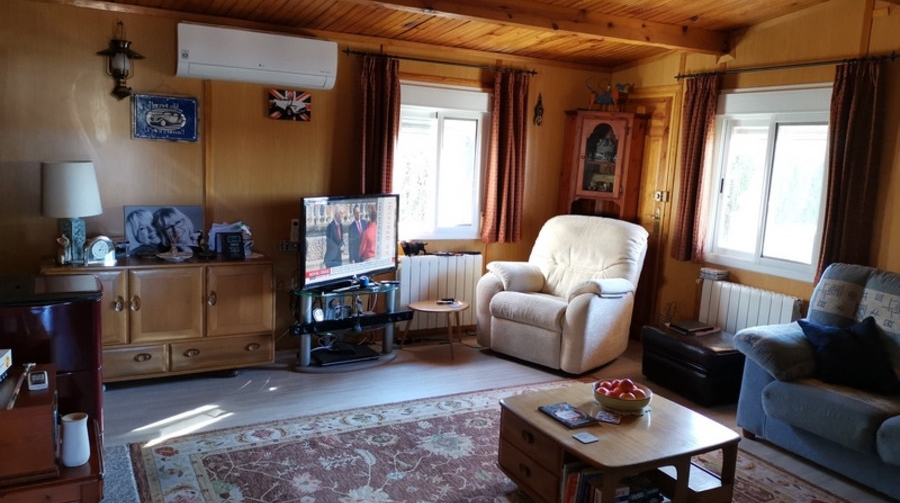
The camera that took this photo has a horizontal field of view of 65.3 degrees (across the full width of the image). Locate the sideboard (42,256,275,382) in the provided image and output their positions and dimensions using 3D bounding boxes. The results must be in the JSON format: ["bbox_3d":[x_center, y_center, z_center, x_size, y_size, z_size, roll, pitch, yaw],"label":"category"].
[{"bbox_3d":[-1.823,0.426,4.476,1.309,0.747,0.438,-2,9,-28],"label":"sideboard"}]

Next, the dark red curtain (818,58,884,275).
[{"bbox_3d":[2.456,-0.448,4.302,0.110,1.385,0.330,-2,9,-31],"label":"dark red curtain"}]

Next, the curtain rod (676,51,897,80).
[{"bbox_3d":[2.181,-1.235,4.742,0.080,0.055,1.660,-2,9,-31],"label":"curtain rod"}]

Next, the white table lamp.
[{"bbox_3d":[-2.244,-0.230,4.172,0.330,0.605,0.330,-2,9,-28],"label":"white table lamp"}]

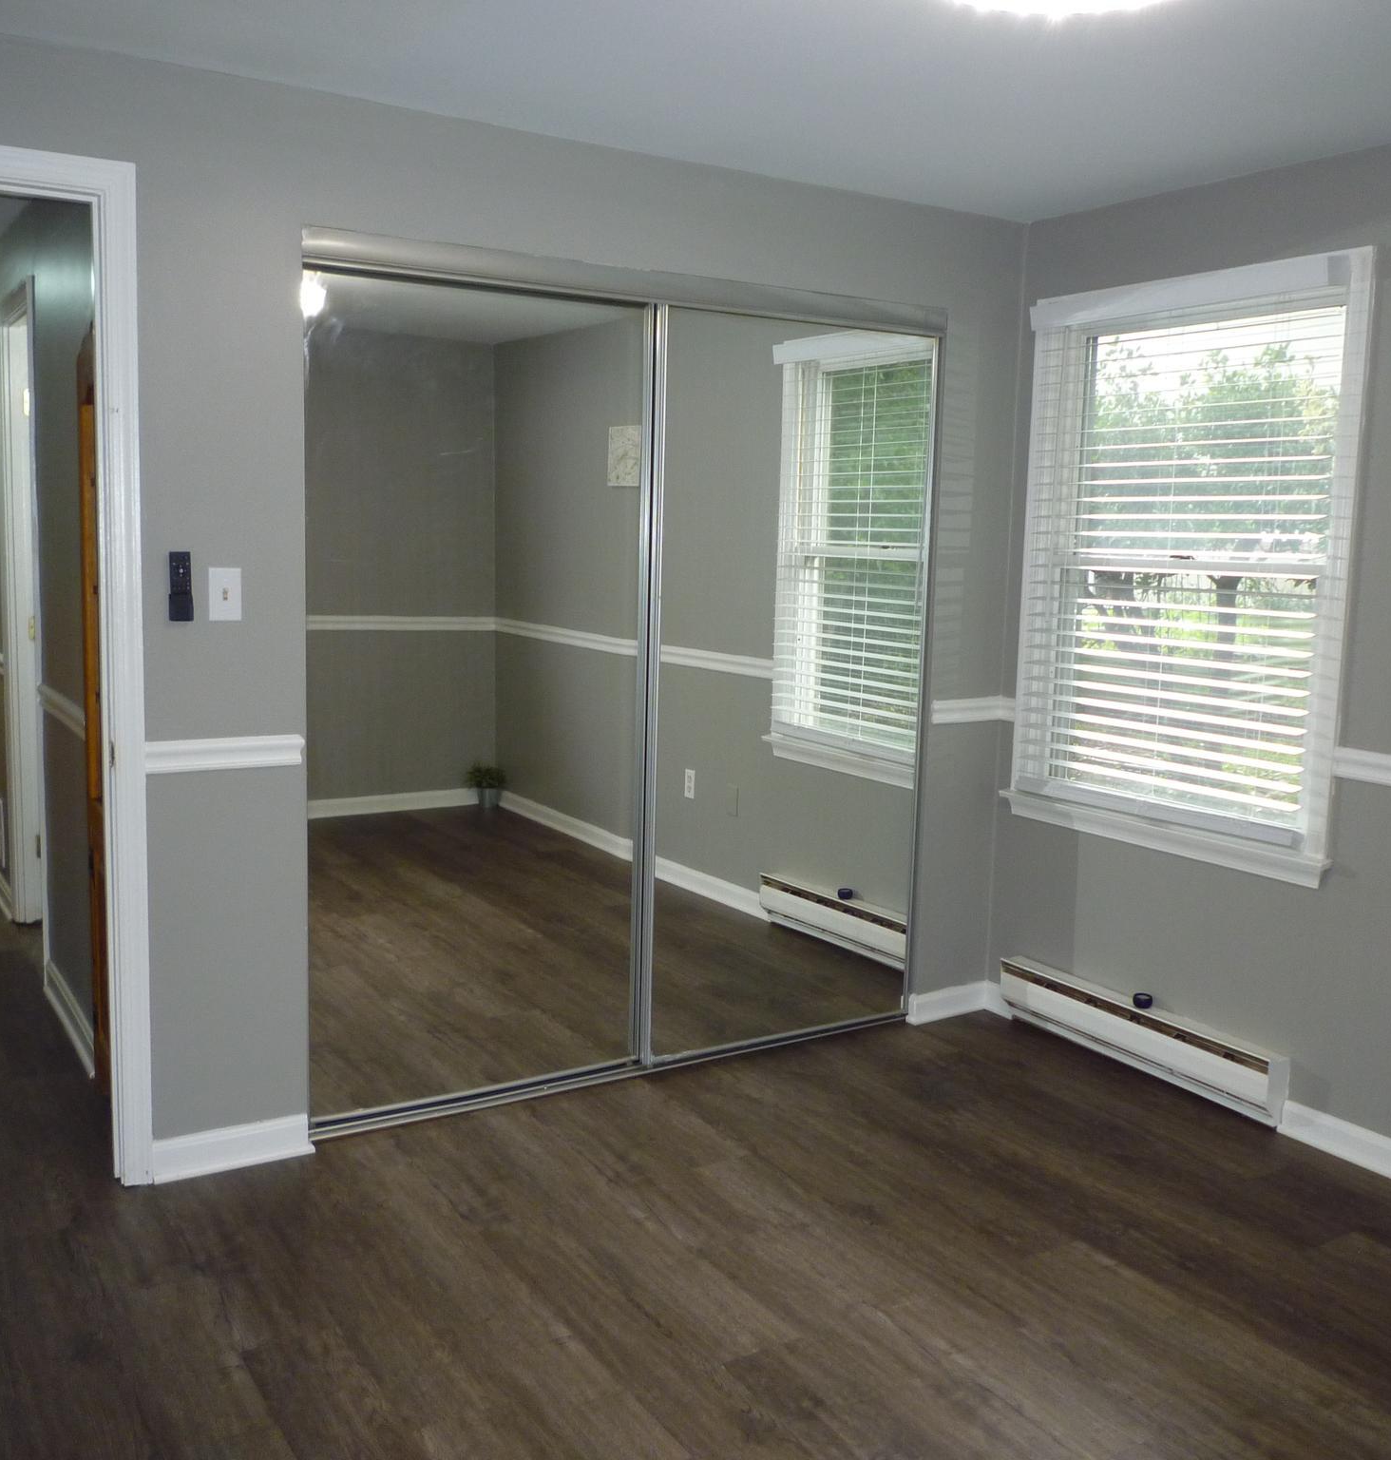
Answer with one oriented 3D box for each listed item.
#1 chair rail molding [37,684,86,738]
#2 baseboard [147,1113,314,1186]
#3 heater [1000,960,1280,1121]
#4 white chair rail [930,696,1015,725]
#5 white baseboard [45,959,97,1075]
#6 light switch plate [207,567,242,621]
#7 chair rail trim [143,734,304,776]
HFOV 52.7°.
[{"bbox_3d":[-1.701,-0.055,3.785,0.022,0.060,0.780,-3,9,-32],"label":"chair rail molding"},{"bbox_3d":[-1.031,0.935,3.151,0.350,0.094,0.017,-3,9,-32],"label":"baseboard"},{"bbox_3d":[1.190,0.836,3.856,0.062,0.177,0.932,-3,9,-32],"label":"heater"},{"bbox_3d":[0.815,-0.056,4.164,0.279,0.071,0.026,-3,9,-32],"label":"white chair rail"},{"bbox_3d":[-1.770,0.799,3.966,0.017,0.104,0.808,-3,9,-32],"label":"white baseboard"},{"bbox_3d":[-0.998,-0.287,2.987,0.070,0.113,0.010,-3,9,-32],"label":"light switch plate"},{"bbox_3d":[-1.007,0.053,3.026,0.330,0.070,0.024,-3,9,-32],"label":"chair rail trim"}]

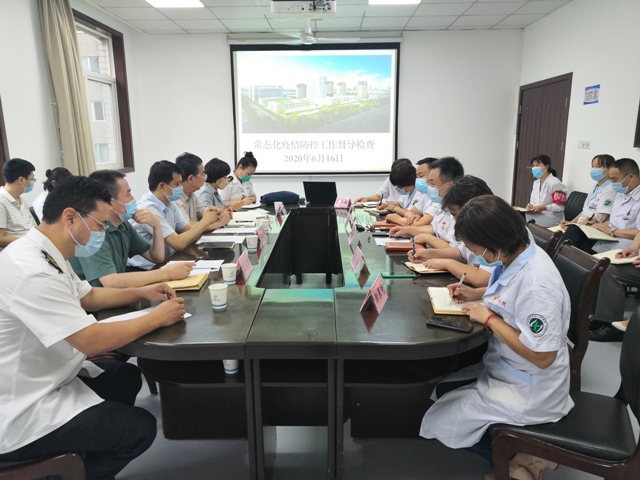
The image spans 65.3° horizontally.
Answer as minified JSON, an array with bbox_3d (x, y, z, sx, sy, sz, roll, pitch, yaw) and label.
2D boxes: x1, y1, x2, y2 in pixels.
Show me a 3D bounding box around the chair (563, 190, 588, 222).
[{"bbox_3d":[2.194,0.018,4.658,0.580,0.890,0.500,-4,13,-14],"label":"chair"}]

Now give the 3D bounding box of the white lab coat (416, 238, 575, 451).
[{"bbox_3d":[0.633,0.344,1.782,0.510,0.690,0.430,3,12,16],"label":"white lab coat"}]

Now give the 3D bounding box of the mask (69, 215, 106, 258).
[{"bbox_3d":[-0.758,-0.002,1.620,0.110,0.115,0.135,25,2,-21],"label":"mask"}]

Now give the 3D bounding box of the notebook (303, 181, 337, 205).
[{"bbox_3d":[0.031,-0.475,5.043,0.325,0.225,0.260,3,13,16],"label":"notebook"}]

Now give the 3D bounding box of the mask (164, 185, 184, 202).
[{"bbox_3d":[-0.869,-0.279,2.980,0.110,0.105,0.135,13,13,7],"label":"mask"}]

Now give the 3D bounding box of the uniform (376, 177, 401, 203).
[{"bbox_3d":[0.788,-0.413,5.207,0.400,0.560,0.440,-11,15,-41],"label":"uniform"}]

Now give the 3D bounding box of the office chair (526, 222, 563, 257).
[{"bbox_3d":[0.993,0.378,2.901,0.560,0.950,0.450,-1,12,-1],"label":"office chair"}]

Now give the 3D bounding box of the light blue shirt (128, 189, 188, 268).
[{"bbox_3d":[-1.049,-0.011,3.286,0.390,0.570,0.480,3,13,16],"label":"light blue shirt"}]

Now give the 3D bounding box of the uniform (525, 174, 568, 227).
[{"bbox_3d":[2.178,-0.351,4.800,0.390,0.560,0.410,-6,13,-23],"label":"uniform"}]

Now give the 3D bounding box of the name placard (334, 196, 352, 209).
[{"bbox_3d":[0.222,-0.351,4.765,0.180,0.095,0.085,7,14,30],"label":"name placard"}]

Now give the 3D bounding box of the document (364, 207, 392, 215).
[{"bbox_3d":[0.514,-0.266,4.539,0.210,0.020,0.270,-5,13,-20],"label":"document"}]

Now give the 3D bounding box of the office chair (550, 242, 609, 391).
[{"bbox_3d":[0.915,0.491,2.275,0.570,0.930,0.450,0,12,4],"label":"office chair"}]

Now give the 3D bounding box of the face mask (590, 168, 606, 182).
[{"bbox_3d":[2.260,-0.522,4.050,0.080,0.110,0.135,-5,13,-20],"label":"face mask"}]

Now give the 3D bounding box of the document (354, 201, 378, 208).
[{"bbox_3d":[0.466,-0.337,4.848,0.200,0.020,0.260,8,15,37],"label":"document"}]

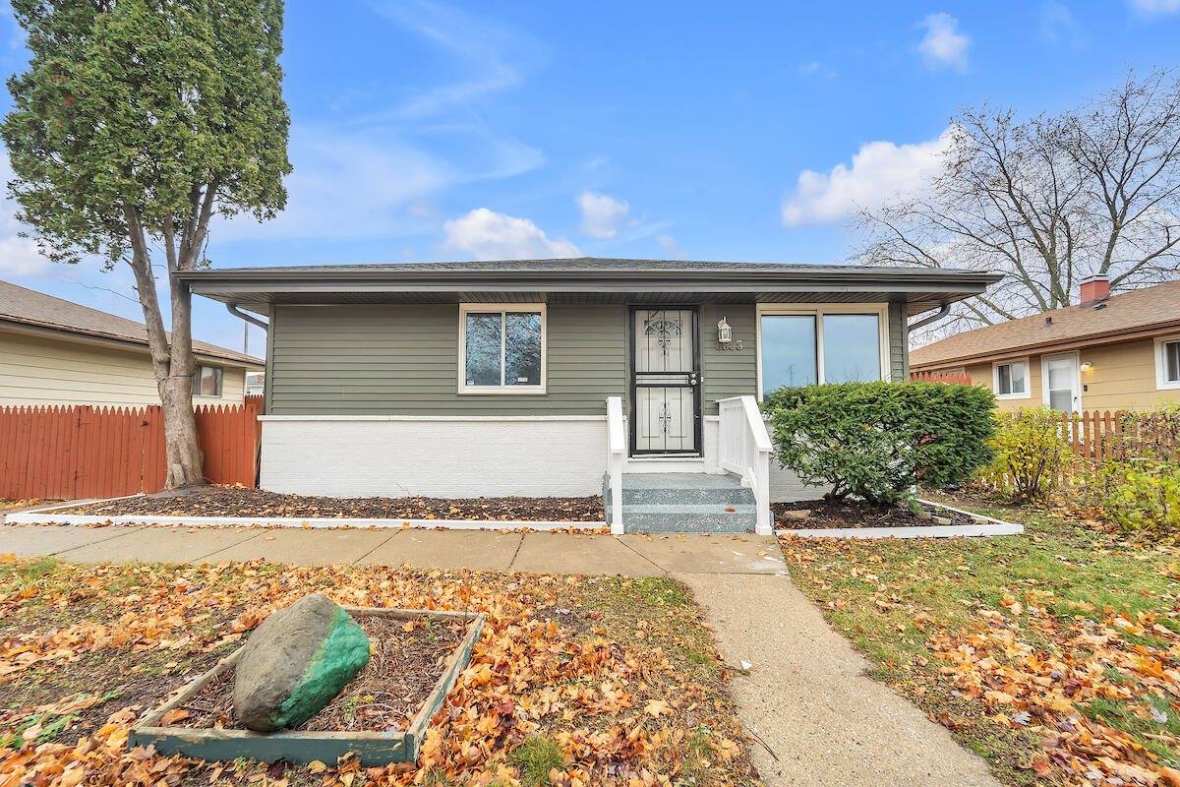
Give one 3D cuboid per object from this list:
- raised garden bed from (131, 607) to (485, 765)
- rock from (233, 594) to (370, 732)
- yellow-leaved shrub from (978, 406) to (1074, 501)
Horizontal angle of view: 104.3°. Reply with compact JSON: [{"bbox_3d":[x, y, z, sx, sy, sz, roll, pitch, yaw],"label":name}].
[{"bbox_3d":[-1.168,1.328,2.196,1.099,0.130,0.983,0,0,2],"label":"raised garden bed"},{"bbox_3d":[-1.225,1.109,1.950,0.400,0.430,0.460,-1,-3,15],"label":"rock"},{"bbox_3d":[5.941,0.810,6.250,1.100,1.250,1.050,0,-3,0],"label":"yellow-leaved shrub"}]

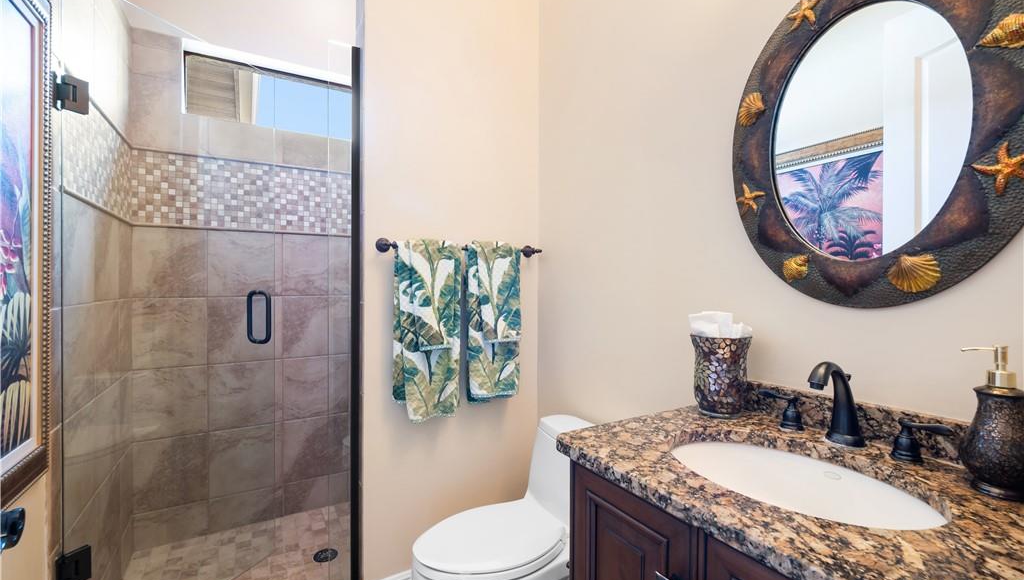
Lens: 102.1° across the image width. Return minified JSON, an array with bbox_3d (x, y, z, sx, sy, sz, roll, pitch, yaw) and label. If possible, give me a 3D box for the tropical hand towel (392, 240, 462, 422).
[{"bbox_3d":[-0.307,0.146,1.526,0.245,0.650,0.085,0,0,-30],"label":"tropical hand towel"}]

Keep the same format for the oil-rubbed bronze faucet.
[{"bbox_3d":[0.652,0.233,0.845,0.172,0.170,0.060,0,0,-31],"label":"oil-rubbed bronze faucet"}]

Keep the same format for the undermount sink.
[{"bbox_3d":[0.487,0.426,0.748,0.375,0.165,0.445,0,0,-31],"label":"undermount sink"}]

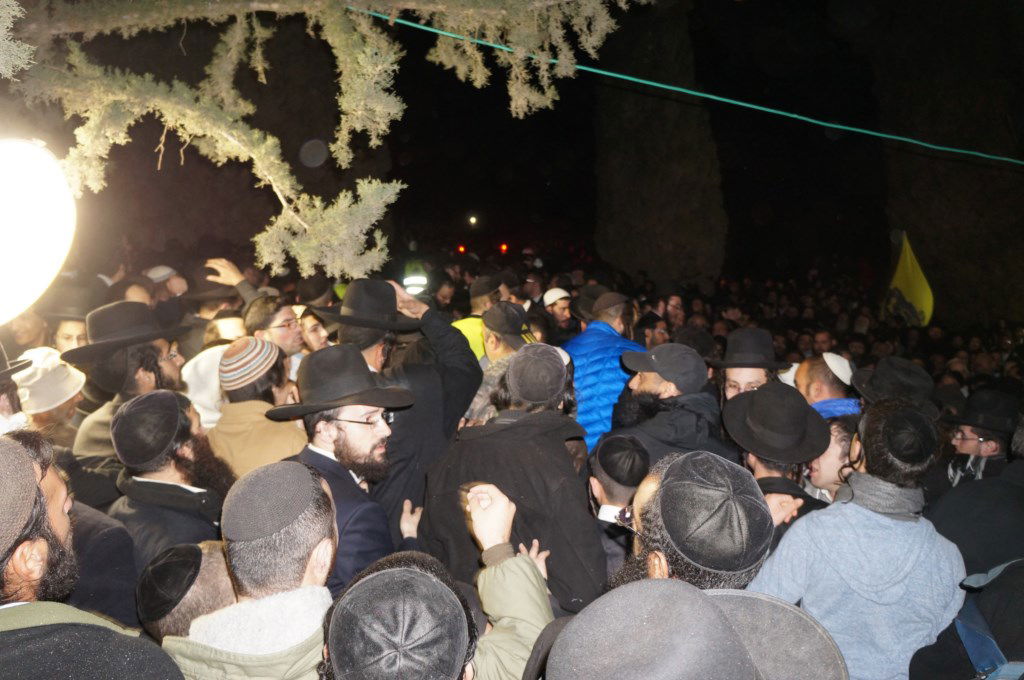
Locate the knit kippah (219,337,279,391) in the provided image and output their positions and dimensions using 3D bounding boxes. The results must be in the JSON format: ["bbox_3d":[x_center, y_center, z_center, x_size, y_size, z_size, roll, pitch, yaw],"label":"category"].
[{"bbox_3d":[-0.739,0.054,2.120,0.170,0.090,0.170,-33,22,-25],"label":"knit kippah"}]

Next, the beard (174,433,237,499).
[{"bbox_3d":[-0.687,0.281,1.720,0.140,0.150,0.110,5,8,32],"label":"beard"}]

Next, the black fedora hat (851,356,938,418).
[{"bbox_3d":[1.442,0.158,2.850,0.350,0.140,0.320,22,15,21],"label":"black fedora hat"}]

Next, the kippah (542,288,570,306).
[{"bbox_3d":[0.259,-0.263,4.600,0.170,0.090,0.165,-11,-2,0],"label":"kippah"}]

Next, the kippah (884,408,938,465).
[{"bbox_3d":[0.917,0.217,1.760,0.125,0.125,0.045,2,-20,12],"label":"kippah"}]

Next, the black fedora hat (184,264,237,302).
[{"bbox_3d":[-1.500,-0.268,3.900,0.360,0.140,0.330,-4,8,-35],"label":"black fedora hat"}]

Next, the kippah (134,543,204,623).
[{"bbox_3d":[-0.649,0.434,1.420,0.150,0.065,0.150,-15,36,40],"label":"kippah"}]

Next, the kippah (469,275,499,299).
[{"bbox_3d":[-0.179,-0.336,4.700,0.180,0.120,0.200,7,17,40],"label":"kippah"}]

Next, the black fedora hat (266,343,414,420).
[{"bbox_3d":[-0.414,0.094,1.820,0.360,0.155,0.330,-4,6,16],"label":"black fedora hat"}]

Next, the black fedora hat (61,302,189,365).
[{"bbox_3d":[-1.116,-0.033,2.200,0.350,0.135,0.320,-15,14,-33],"label":"black fedora hat"}]

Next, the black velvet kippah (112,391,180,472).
[{"bbox_3d":[-0.806,0.175,1.650,0.170,0.090,0.175,5,48,30],"label":"black velvet kippah"}]

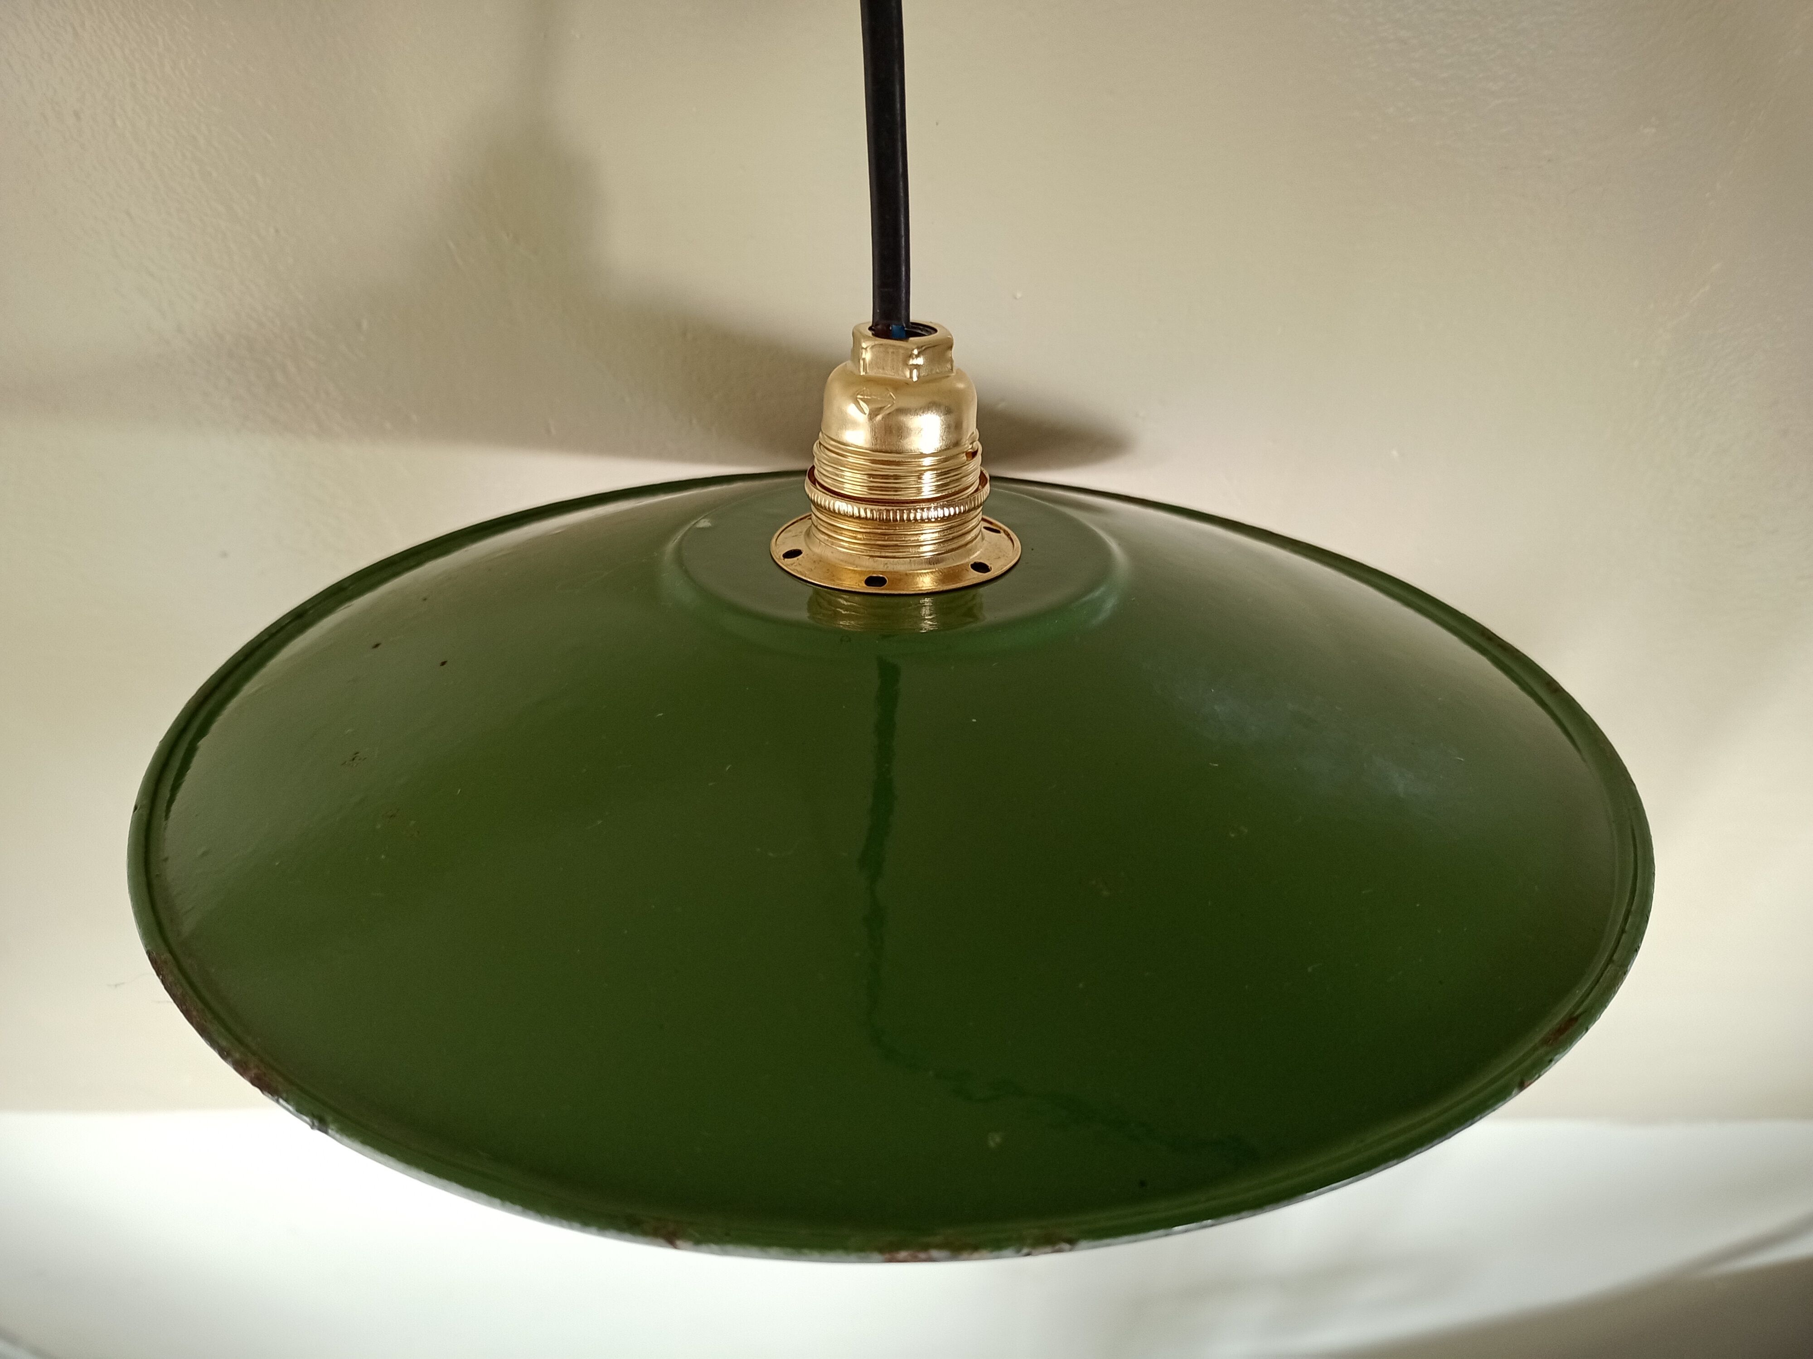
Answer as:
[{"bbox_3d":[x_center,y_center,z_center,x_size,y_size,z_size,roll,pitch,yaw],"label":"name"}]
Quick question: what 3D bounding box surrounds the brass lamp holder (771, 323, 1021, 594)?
[{"bbox_3d":[-0.001,-0.037,0.237,0.043,0.041,0.043,2,28,0],"label":"brass lamp holder"}]

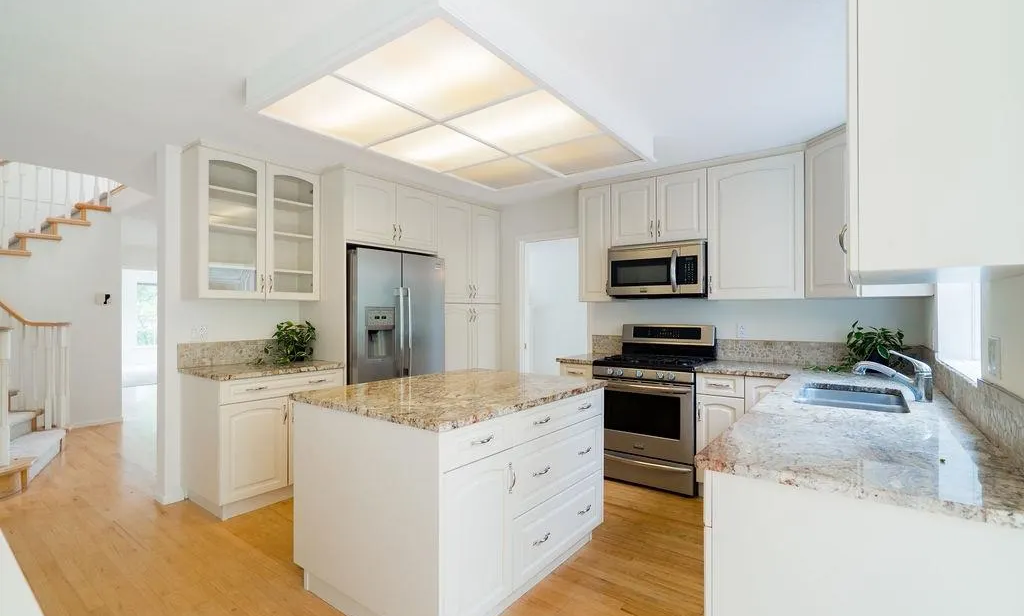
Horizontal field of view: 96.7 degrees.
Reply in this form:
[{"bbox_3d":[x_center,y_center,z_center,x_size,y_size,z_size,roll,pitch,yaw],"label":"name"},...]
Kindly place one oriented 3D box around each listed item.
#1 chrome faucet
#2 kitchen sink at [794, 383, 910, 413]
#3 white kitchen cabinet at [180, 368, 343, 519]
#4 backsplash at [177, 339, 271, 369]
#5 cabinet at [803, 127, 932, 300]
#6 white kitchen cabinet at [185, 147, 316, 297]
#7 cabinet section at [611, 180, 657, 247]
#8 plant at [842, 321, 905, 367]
[{"bbox_3d":[1.672,0.291,2.004,0.270,0.208,0.060,-1,-1,37],"label":"chrome faucet"},{"bbox_3d":[1.592,0.529,2.129,0.410,0.200,0.703,0,-1,37],"label":"kitchen sink"},{"bbox_3d":[-1.784,0.891,3.280,0.636,0.880,0.829,0,-1,37],"label":"white kitchen cabinet"},{"bbox_3d":[-2.008,0.338,3.428,0.025,0.178,0.855,-1,-1,37],"label":"backsplash"},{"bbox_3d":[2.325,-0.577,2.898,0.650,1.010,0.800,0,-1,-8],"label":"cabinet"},{"bbox_3d":[-1.884,-0.557,3.348,0.340,1.010,0.822,-1,-1,37],"label":"white kitchen cabinet"},{"bbox_3d":[1.064,-0.761,3.778,0.390,0.514,0.330,0,0,36],"label":"cabinet section"},{"bbox_3d":[2.318,0.249,2.920,0.370,0.335,0.360,0,-1,37],"label":"plant"}]

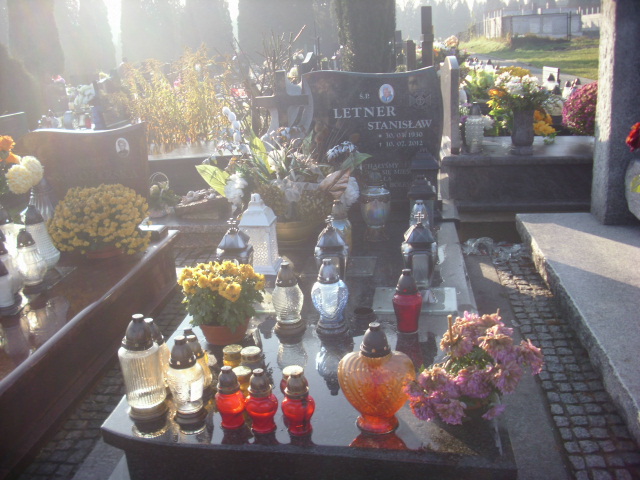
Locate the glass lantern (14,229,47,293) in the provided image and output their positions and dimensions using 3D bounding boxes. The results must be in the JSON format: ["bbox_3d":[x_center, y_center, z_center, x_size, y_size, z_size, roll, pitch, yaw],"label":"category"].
[{"bbox_3d":[-1.377,0.092,3.235,0.145,0.282,0.145,-1,16,7],"label":"glass lantern"}]

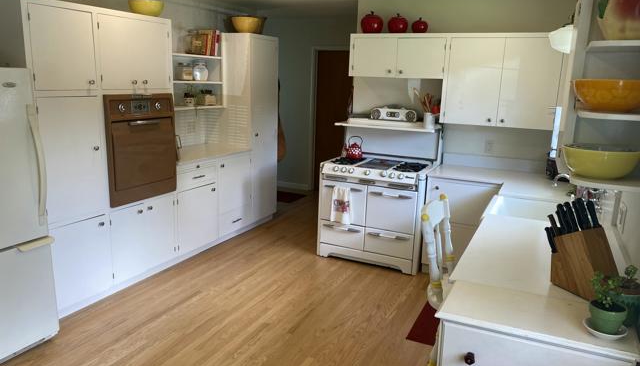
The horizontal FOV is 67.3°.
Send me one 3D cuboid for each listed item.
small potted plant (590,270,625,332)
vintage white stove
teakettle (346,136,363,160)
[{"bbox_3d":[0.922,0.372,1.535,0.115,0.180,0.115,8,13,25],"label":"small potted plant"},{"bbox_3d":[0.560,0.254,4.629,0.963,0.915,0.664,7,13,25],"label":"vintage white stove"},{"bbox_3d":[0.327,-0.333,4.586,0.190,0.223,0.155,4,12,9],"label":"teakettle"}]

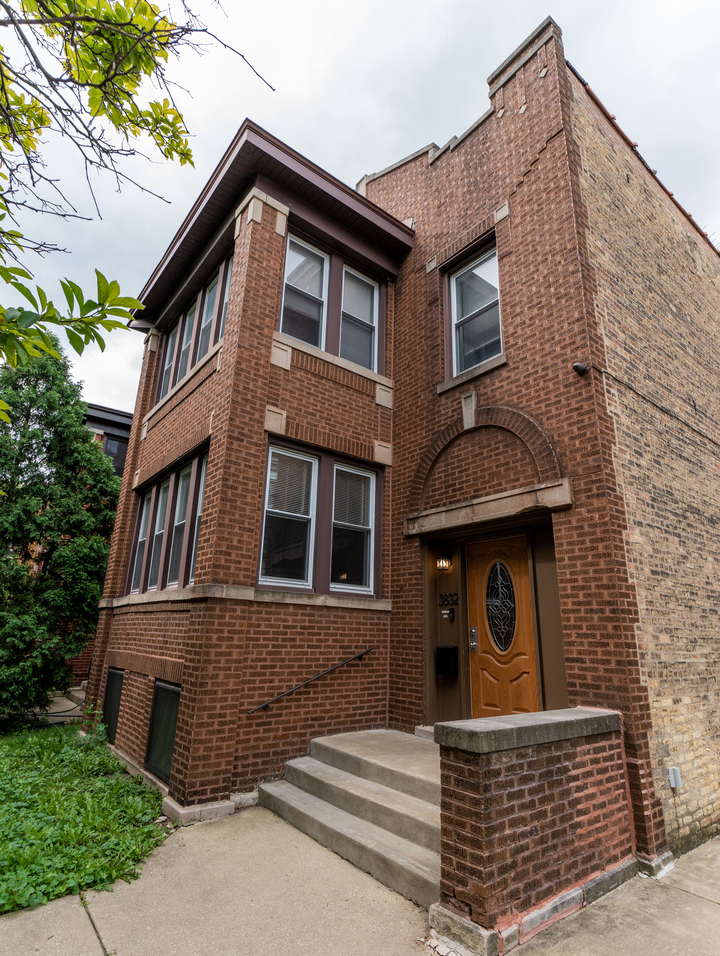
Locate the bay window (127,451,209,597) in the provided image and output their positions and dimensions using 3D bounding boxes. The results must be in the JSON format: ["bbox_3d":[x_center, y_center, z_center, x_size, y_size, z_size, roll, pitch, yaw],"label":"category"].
[{"bbox_3d":[-2.633,0.696,6.687,0.160,1.799,3.202,15,-21,-37],"label":"bay window"}]

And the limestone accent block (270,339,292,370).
[{"bbox_3d":[-1.023,-1.515,5.944,0.331,0.322,0.109,15,-21,-37],"label":"limestone accent block"}]

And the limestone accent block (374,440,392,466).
[{"bbox_3d":[0.292,-0.337,6.741,0.322,0.308,0.109,15,-21,-37],"label":"limestone accent block"}]

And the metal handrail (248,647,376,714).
[{"bbox_3d":[-0.470,2.163,5.205,1.587,0.607,0.085,14,-21,-36],"label":"metal handrail"}]

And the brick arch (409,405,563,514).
[{"bbox_3d":[1.355,-0.271,5.611,0.140,1.141,2.111,14,-21,-36],"label":"brick arch"}]

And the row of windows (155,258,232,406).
[{"bbox_3d":[-2.556,-2.287,7.593,0.160,1.688,3.202,15,-21,-37],"label":"row of windows"}]

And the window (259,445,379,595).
[{"bbox_3d":[-0.457,0.562,5.852,1.656,1.614,0.120,14,-21,-36],"label":"window"}]

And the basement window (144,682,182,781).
[{"bbox_3d":[-2.091,2.715,5.173,0.100,0.902,0.869,15,-21,-37],"label":"basement window"}]

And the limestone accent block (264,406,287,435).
[{"bbox_3d":[-1.046,-0.682,5.690,0.327,0.308,0.109,15,-21,-37],"label":"limestone accent block"}]

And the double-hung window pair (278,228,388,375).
[{"bbox_3d":[-0.335,-2.388,6.710,1.809,1.651,0.126,15,-20,-37],"label":"double-hung window pair"}]

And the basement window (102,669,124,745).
[{"bbox_3d":[-3.376,3.132,6.663,0.100,0.853,0.921,14,-21,-36],"label":"basement window"}]

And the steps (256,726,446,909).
[{"bbox_3d":[0.433,2.838,4.304,1.702,0.497,2.378,15,-21,-37],"label":"steps"}]

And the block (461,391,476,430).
[{"bbox_3d":[1.333,-0.785,5.767,0.110,0.439,0.220,14,-21,-36],"label":"block"}]

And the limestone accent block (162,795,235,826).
[{"bbox_3d":[-1.497,3.031,4.449,0.478,0.113,0.519,14,-21,-36],"label":"limestone accent block"}]

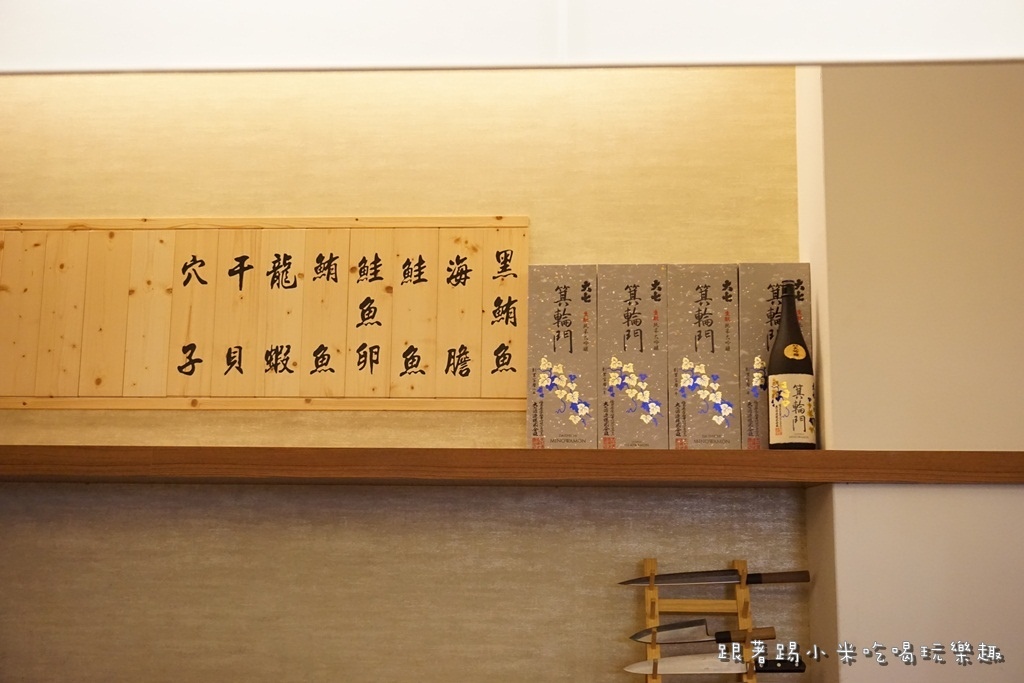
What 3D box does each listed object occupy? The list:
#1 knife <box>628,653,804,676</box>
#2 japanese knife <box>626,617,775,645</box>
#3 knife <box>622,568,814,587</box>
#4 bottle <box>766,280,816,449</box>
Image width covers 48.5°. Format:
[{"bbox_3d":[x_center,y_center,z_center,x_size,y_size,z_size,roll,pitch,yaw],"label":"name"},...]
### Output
[{"bbox_3d":[0.466,0.740,2.610,0.415,0.048,0.020,0,-29,2],"label":"knife"},{"bbox_3d":[0.446,0.676,2.650,0.340,0.054,0.023,-3,-29,0],"label":"japanese knife"},{"bbox_3d":[0.483,0.564,2.715,0.453,0.035,0.022,-2,-29,1],"label":"knife"},{"bbox_3d":[0.643,0.054,2.630,0.105,0.397,0.105,1,-9,0],"label":"bottle"}]

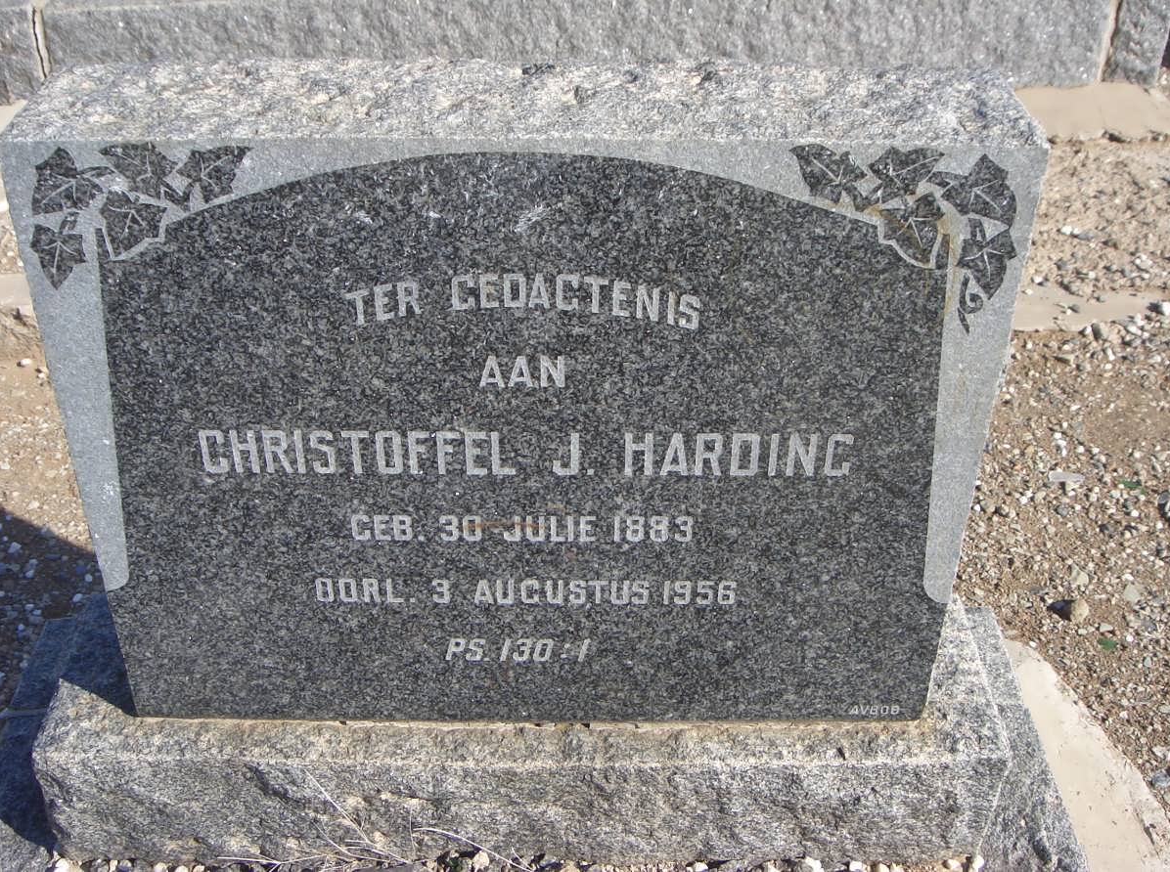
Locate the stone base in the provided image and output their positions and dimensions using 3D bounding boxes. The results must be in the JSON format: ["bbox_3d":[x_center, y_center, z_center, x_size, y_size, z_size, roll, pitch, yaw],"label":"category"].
[{"bbox_3d":[-0.045,0.307,1.396,0.965,0.176,0.218,0,38,-1],"label":"stone base"}]

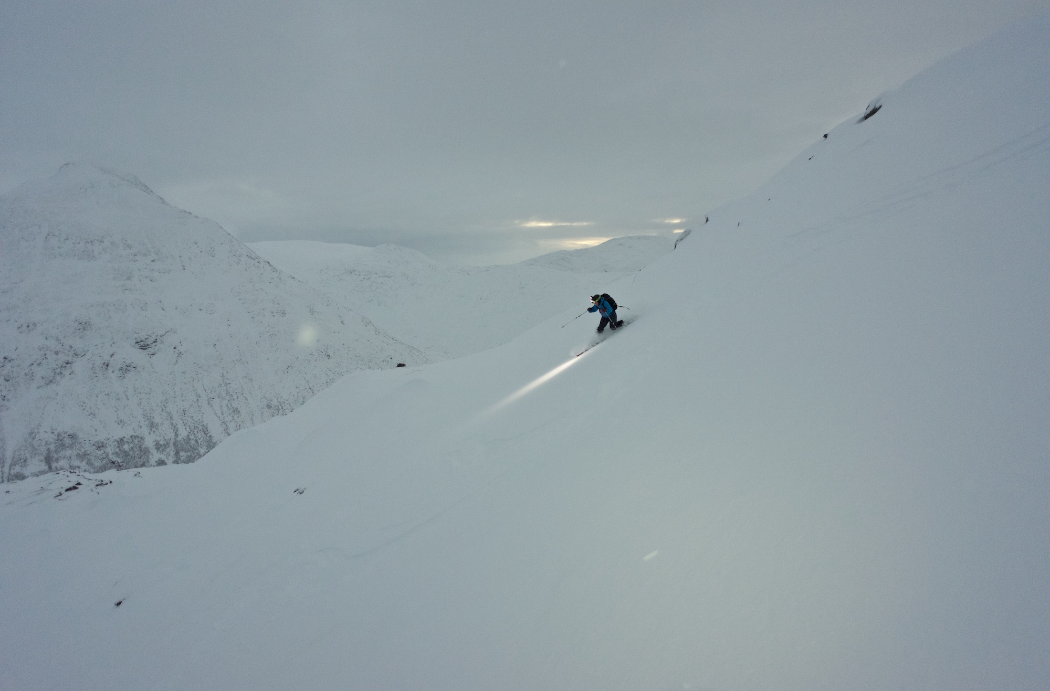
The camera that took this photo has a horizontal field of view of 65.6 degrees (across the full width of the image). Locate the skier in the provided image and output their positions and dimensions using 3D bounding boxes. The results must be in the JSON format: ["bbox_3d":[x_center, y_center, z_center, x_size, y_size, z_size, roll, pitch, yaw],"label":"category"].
[{"bbox_3d":[2.257,-0.868,23.000,0.900,1.230,0.680,-4,7,-35],"label":"skier"}]

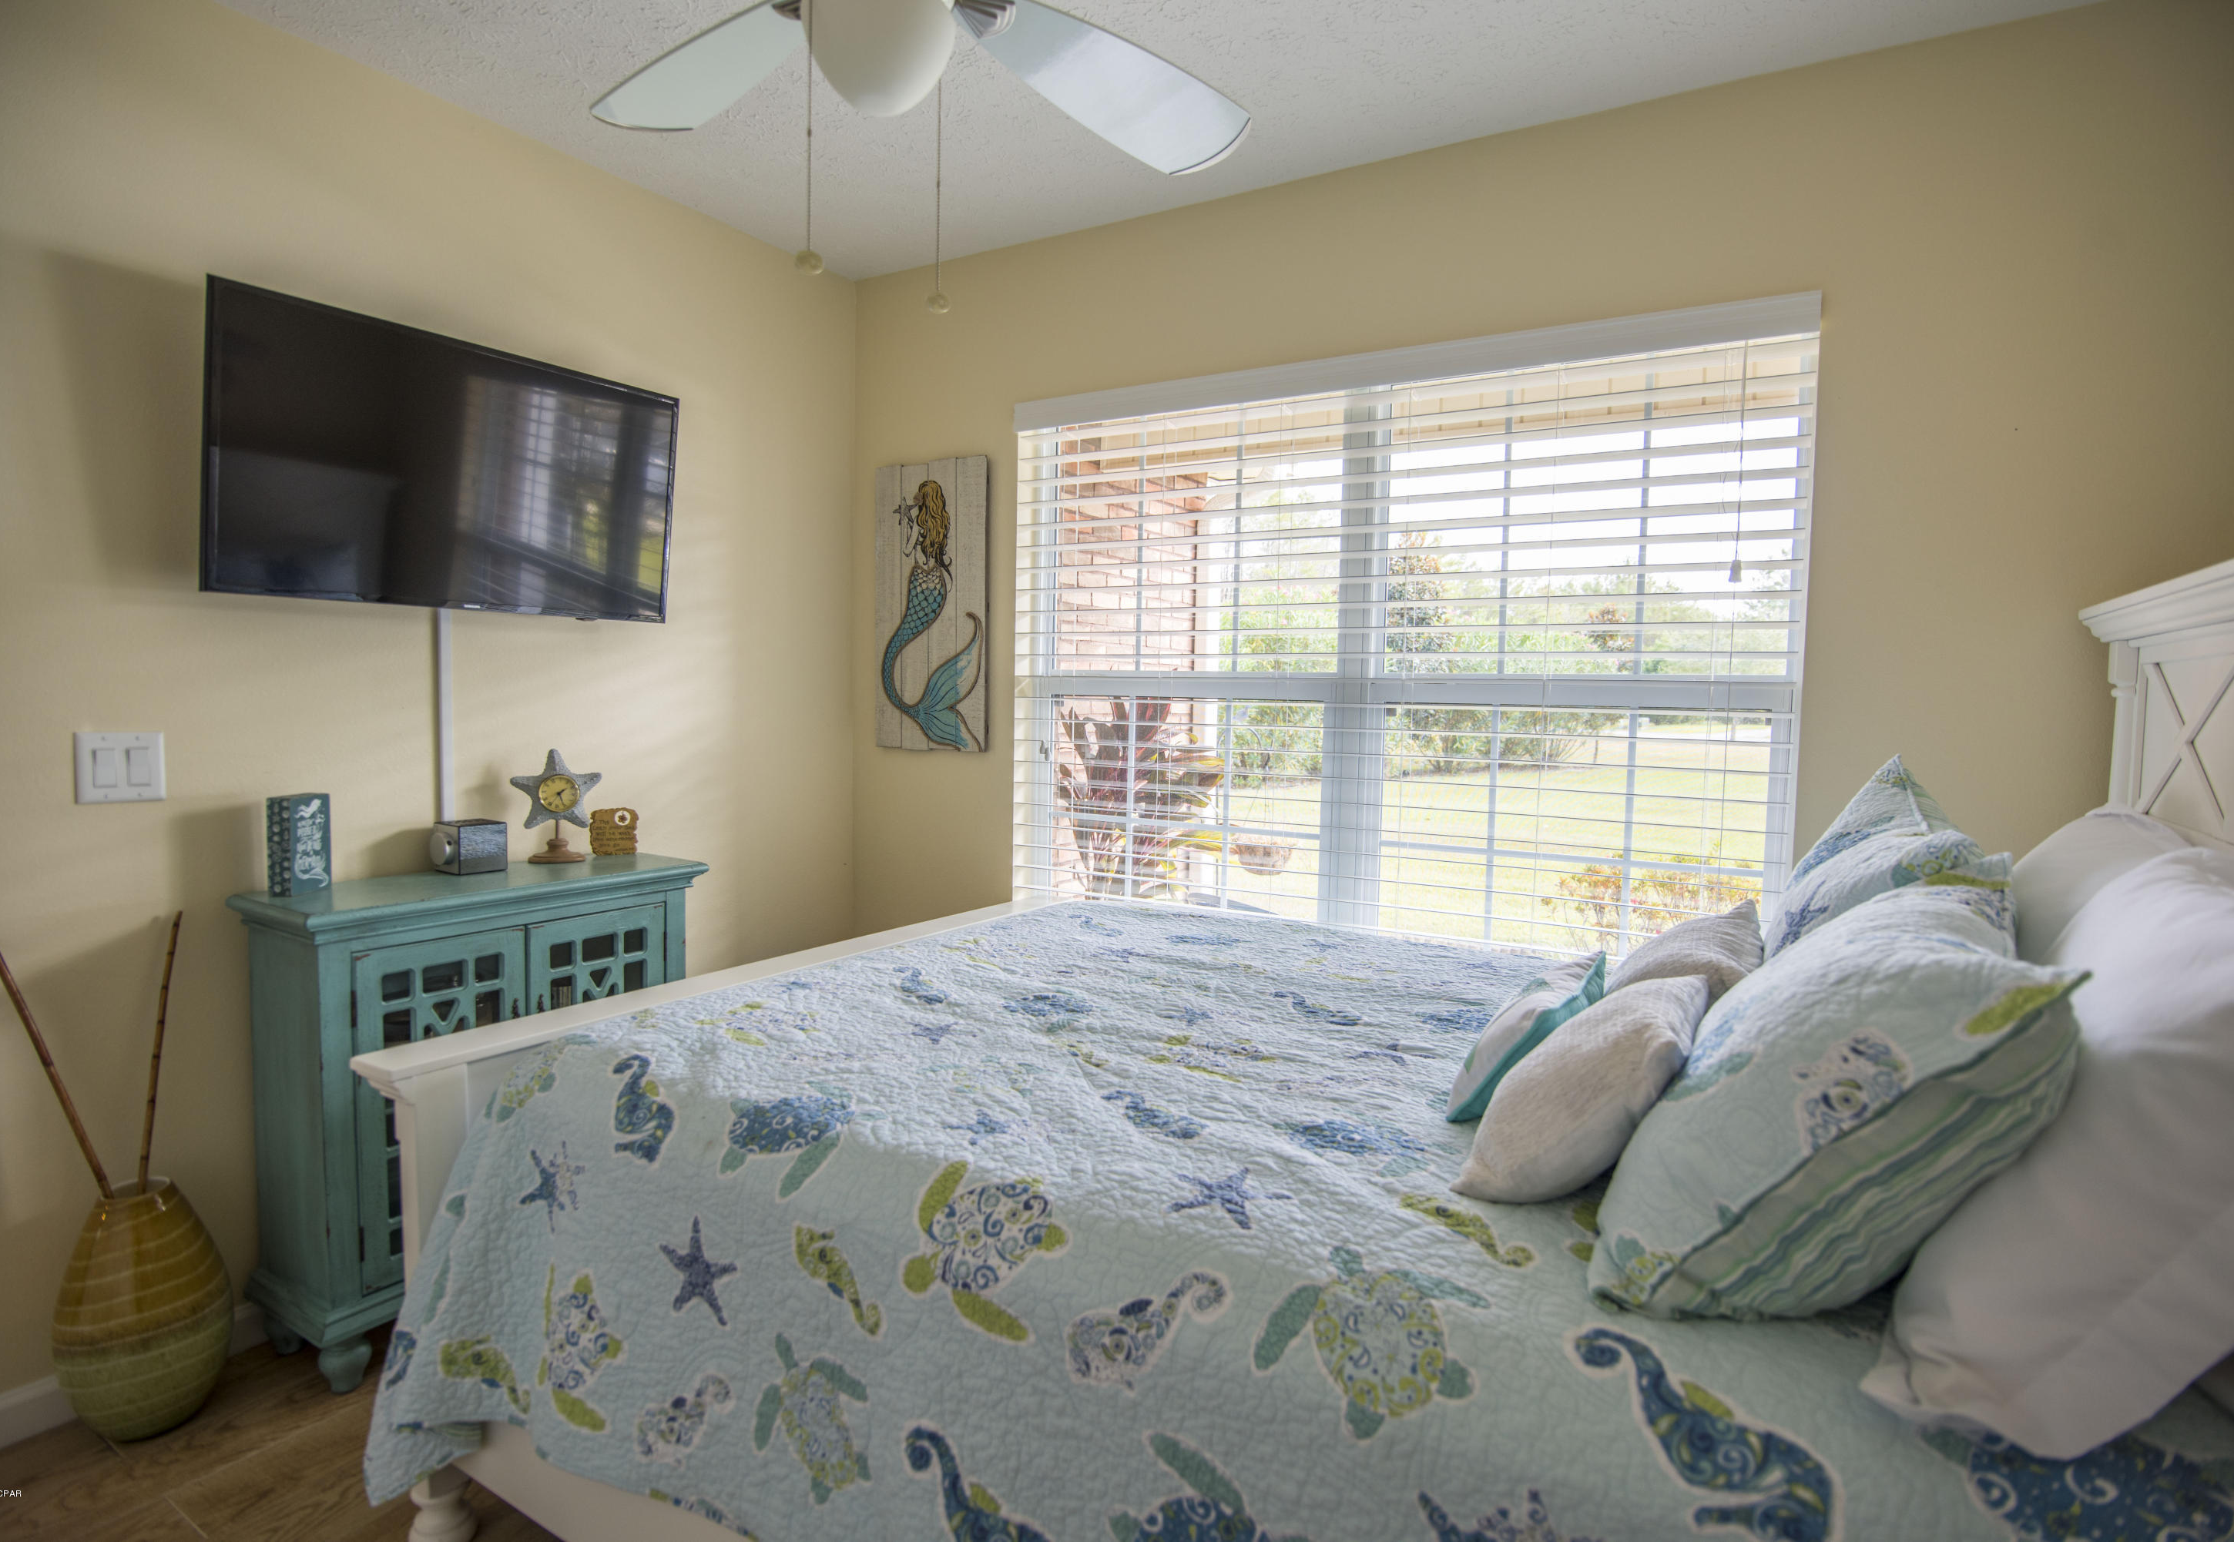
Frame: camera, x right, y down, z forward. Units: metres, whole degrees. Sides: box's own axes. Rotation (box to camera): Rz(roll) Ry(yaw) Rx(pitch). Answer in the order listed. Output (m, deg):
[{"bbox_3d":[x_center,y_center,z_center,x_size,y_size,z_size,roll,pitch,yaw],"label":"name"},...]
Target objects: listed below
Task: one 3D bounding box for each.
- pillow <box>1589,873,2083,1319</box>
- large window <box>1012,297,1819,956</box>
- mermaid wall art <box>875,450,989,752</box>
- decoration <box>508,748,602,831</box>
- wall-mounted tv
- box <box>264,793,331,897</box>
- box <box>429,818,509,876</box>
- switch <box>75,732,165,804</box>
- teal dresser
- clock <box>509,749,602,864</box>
[{"bbox_3d":[0.651,0.276,0.993,0.200,0.450,0.450,48,29,20],"label":"pillow"},{"bbox_3d":[0.514,-0.210,2.501,1.790,1.440,0.110,3,4,29],"label":"large window"},{"bbox_3d":[-0.524,-0.467,3.047,0.395,0.800,0.025,3,4,29],"label":"mermaid wall art"},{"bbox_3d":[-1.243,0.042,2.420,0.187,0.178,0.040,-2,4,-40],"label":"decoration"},{"bbox_3d":[-1.315,-0.590,2.220,0.065,0.520,0.885,14,10,32],"label":"wall-mounted tv"},{"bbox_3d":[-1.493,0.134,1.999,0.038,0.177,0.115,1,3,-6],"label":"box"},{"bbox_3d":[-1.346,0.159,2.268,0.106,0.103,0.103,3,4,34],"label":"box"},{"bbox_3d":[-1.690,-0.004,1.854,0.010,0.115,0.115,3,4,34],"label":"switch"},{"bbox_3d":[-1.264,0.650,2.231,0.310,0.862,0.780,3,4,31],"label":"teal dresser"},{"bbox_3d":[-1.241,0.079,2.418,0.187,0.248,0.110,-2,4,-40],"label":"clock"}]

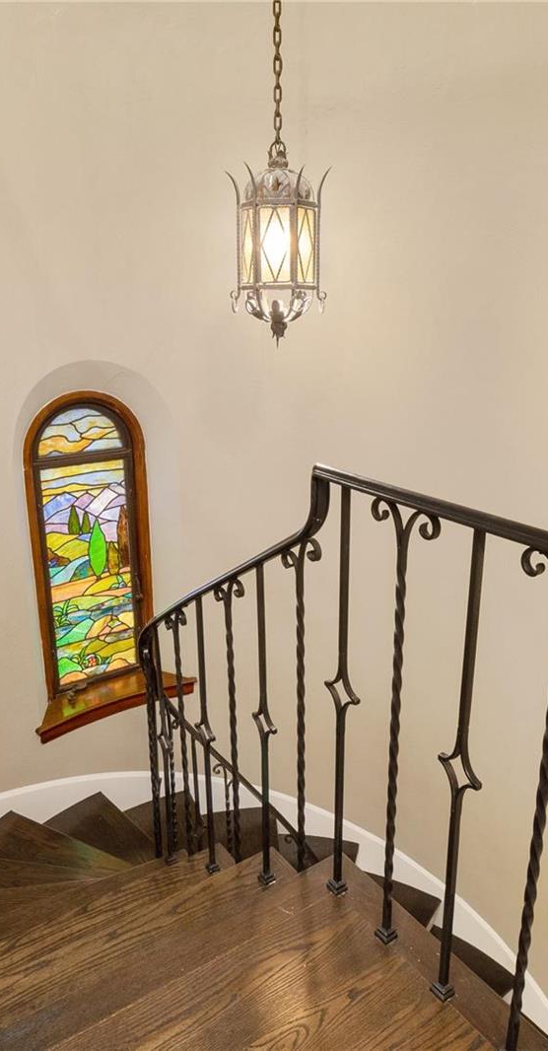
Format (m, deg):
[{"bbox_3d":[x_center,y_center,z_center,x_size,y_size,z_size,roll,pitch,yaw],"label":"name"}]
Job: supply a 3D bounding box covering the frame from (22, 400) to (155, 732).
[{"bbox_3d":[-0.913,0.133,3.616,0.650,1.650,0.160,-10,18,-31],"label":"frame"}]

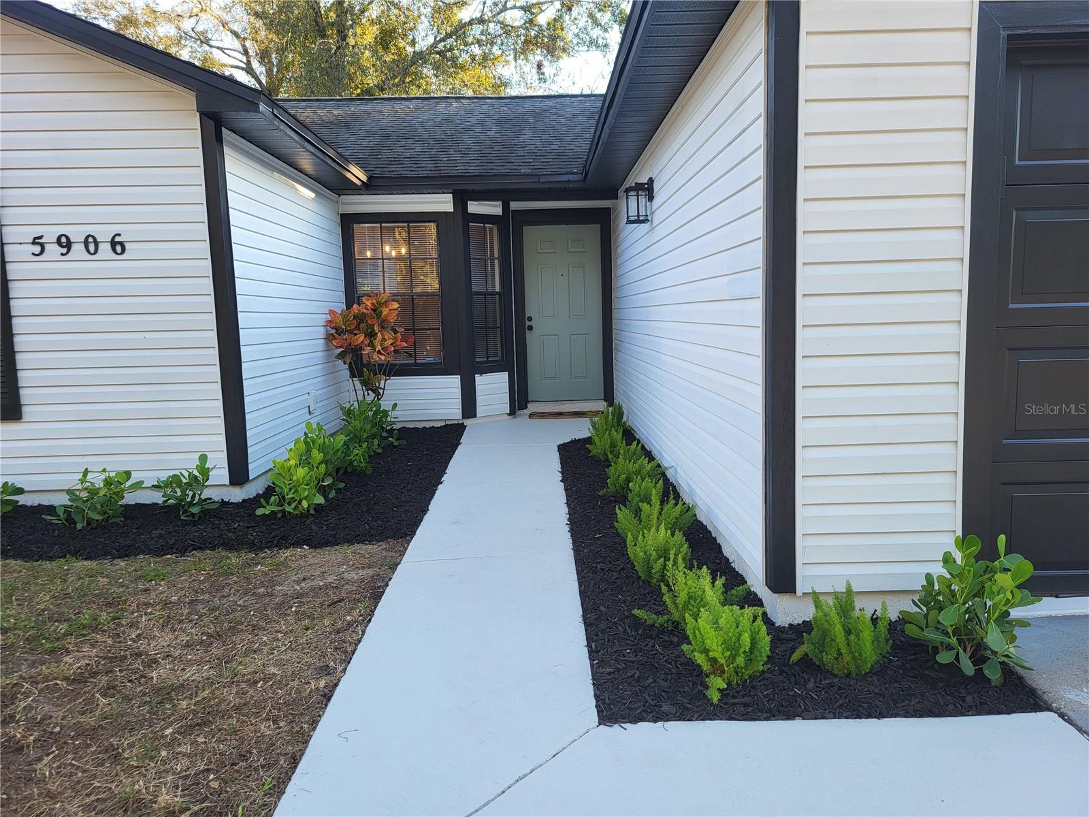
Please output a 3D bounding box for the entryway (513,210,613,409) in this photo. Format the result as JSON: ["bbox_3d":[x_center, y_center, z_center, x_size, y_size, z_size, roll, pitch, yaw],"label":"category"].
[{"bbox_3d":[0.218,-1.132,9.444,1.126,2.271,0.130,-1,6,0],"label":"entryway"}]

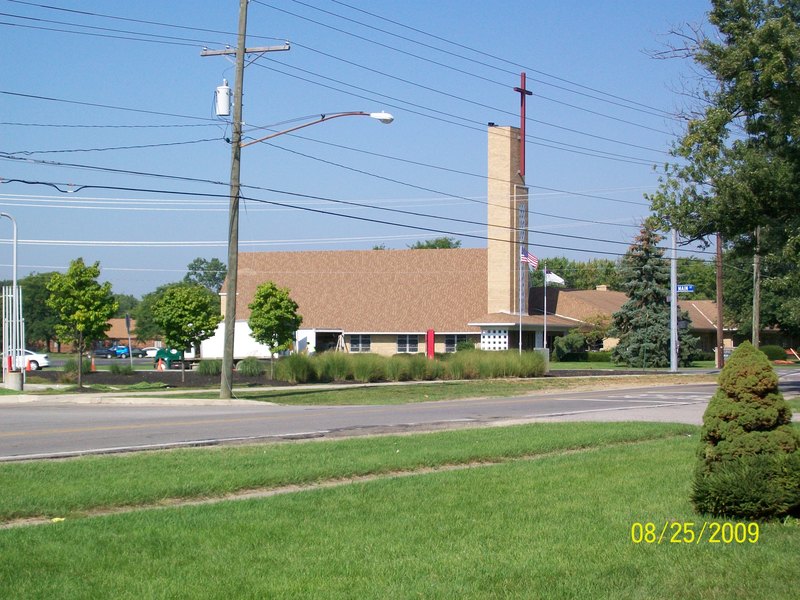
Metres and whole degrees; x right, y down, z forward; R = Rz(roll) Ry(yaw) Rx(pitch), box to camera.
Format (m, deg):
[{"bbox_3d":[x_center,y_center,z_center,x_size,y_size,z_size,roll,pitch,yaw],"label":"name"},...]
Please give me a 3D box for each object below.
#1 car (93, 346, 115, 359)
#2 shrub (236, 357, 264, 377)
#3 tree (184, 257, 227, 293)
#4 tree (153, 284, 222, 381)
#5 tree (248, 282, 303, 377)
[{"bbox_3d":[-33.103,5.795,180.000,4.400,1.450,1.750,-1,-2,35],"label":"car"},{"bbox_3d":[-7.763,3.441,84.000,1.400,0.995,1.350,0,-2,0],"label":"shrub"},{"bbox_3d":[-24.521,0.824,205.000,7.500,12.500,7.500,0,-2,0],"label":"tree"},{"bbox_3d":[-9.195,1.450,70.000,3.000,4.200,2.900,0,-2,0],"label":"tree"},{"bbox_3d":[-6.080,1.475,79.000,2.700,4.659,2.650,0,-2,0],"label":"tree"}]

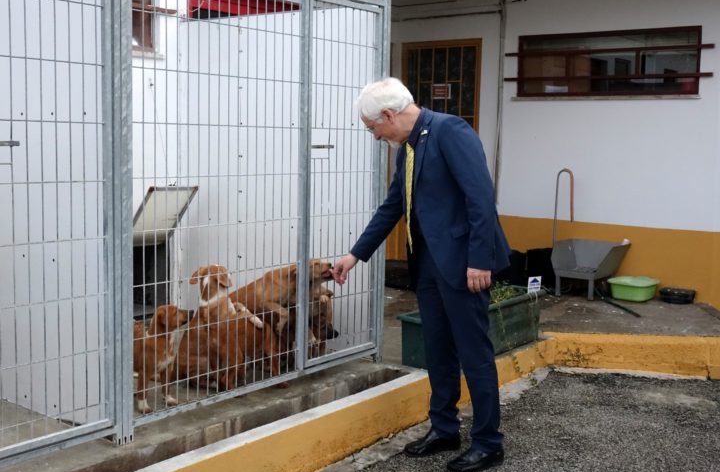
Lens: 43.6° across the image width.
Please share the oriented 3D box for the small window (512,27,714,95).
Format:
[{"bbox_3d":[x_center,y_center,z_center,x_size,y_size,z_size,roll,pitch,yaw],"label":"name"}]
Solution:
[{"bbox_3d":[1.845,-1.310,6.857,1.580,0.500,0.100,6,7,37],"label":"small window"}]

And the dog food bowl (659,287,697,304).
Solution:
[{"bbox_3d":[2.309,0.450,6.575,0.230,0.085,0.220,6,7,37],"label":"dog food bowl"}]

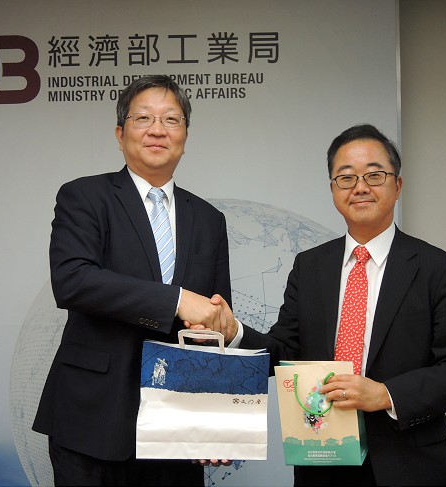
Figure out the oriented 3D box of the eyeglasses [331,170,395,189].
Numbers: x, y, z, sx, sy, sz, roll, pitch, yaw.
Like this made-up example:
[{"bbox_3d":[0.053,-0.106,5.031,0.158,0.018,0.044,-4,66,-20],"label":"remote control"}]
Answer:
[{"bbox_3d":[0.342,-0.149,2.259,0.139,0.042,0.141,-6,2,15],"label":"eyeglasses"}]

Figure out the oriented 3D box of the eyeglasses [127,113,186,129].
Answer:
[{"bbox_3d":[-0.174,-0.295,2.326,0.142,0.042,0.141,2,-3,-11],"label":"eyeglasses"}]

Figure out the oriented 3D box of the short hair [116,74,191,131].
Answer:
[{"bbox_3d":[-0.176,-0.342,2.356,0.182,0.171,0.209,1,-3,-11],"label":"short hair"}]

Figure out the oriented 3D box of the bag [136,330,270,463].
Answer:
[{"bbox_3d":[-0.045,0.341,2.132,0.289,0.291,0.107,3,0,3],"label":"bag"}]

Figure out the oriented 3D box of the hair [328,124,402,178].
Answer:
[{"bbox_3d":[0.344,-0.214,2.295,0.182,0.168,0.209,-6,3,15],"label":"hair"}]

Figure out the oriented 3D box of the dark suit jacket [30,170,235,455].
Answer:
[{"bbox_3d":[-0.219,0.170,2.275,0.490,0.704,0.377,-1,0,-24],"label":"dark suit jacket"}]

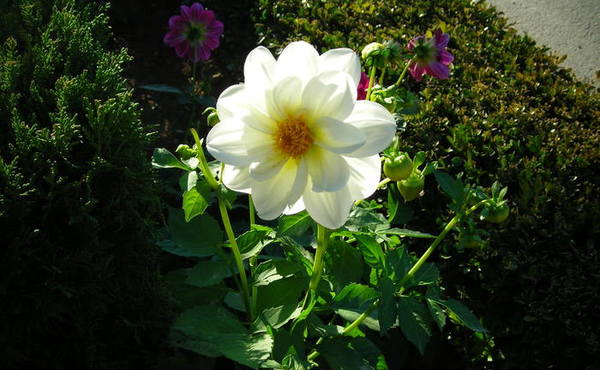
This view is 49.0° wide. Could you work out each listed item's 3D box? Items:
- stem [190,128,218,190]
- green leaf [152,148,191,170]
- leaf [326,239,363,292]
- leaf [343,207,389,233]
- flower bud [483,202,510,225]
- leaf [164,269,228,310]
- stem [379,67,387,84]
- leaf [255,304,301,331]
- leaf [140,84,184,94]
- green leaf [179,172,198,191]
[{"bbox_3d":[-0.072,-0.019,0.495,0.007,0.050,0.007,-16,23,0],"label":"stem"},{"bbox_3d":[-0.101,-0.020,0.515,0.028,0.008,0.018,9,41,-21],"label":"green leaf"},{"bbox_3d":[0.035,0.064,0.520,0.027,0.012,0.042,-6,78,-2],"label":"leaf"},{"bbox_3d":[0.055,0.029,0.557,0.042,0.010,0.024,16,37,-21],"label":"leaf"},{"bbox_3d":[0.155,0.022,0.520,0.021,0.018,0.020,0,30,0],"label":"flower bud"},{"bbox_3d":[-0.091,0.092,0.580,0.056,0.020,0.037,0,35,0],"label":"leaf"},{"bbox_3d":[0.075,-0.100,0.600,0.005,0.017,0.005,7,15,0],"label":"stem"},{"bbox_3d":[-0.018,0.111,0.552,0.042,0.009,0.020,-16,36,-21],"label":"leaf"},{"bbox_3d":[-0.192,-0.133,0.920,0.061,0.007,0.020,0,35,0],"label":"leaf"},{"bbox_3d":[-0.081,-0.003,0.480,0.015,0.013,0.010,0,35,0],"label":"green leaf"}]

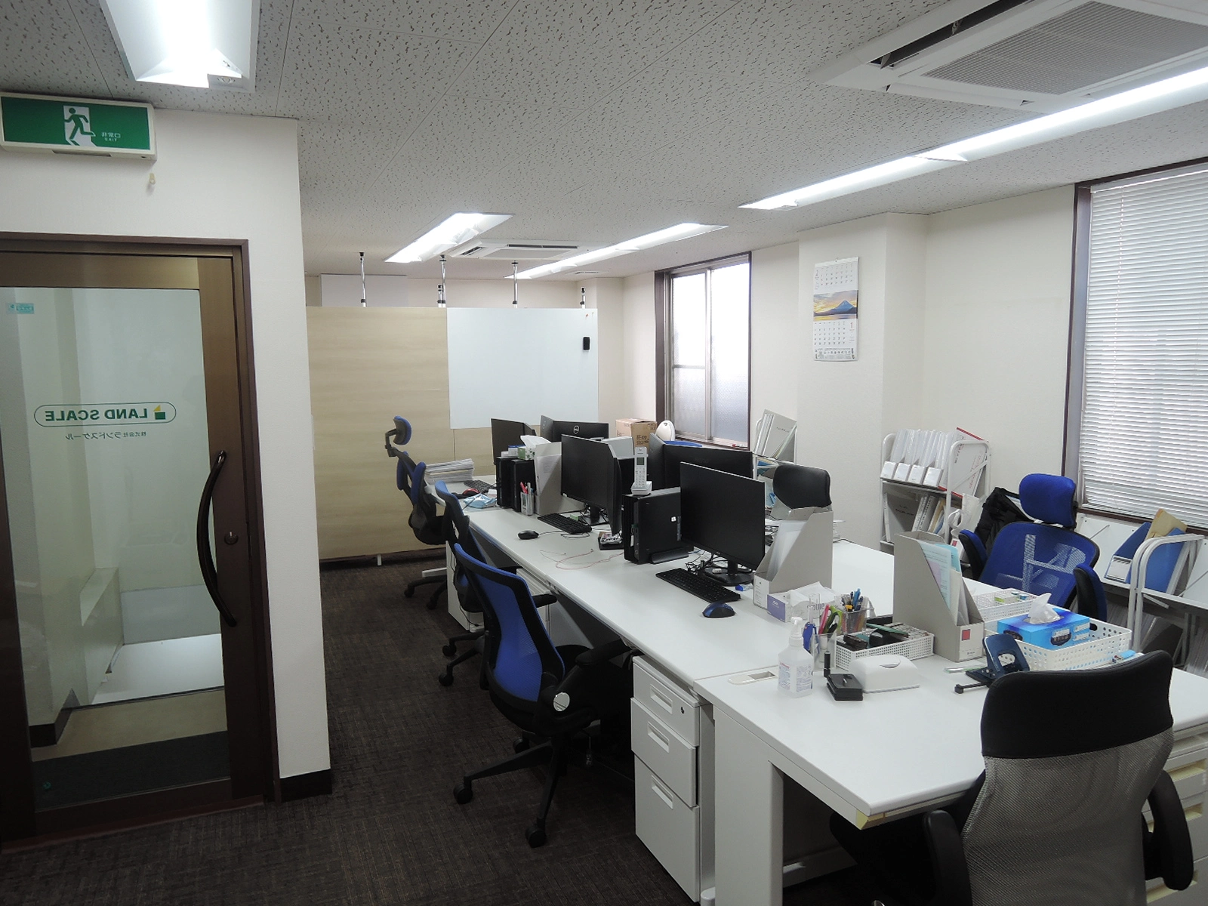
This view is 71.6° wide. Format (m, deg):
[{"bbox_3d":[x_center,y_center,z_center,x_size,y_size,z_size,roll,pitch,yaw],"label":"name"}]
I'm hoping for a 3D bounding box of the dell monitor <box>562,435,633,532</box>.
[{"bbox_3d":[-0.051,0.151,4.351,0.190,0.440,0.540,-4,8,-28],"label":"dell monitor"}]

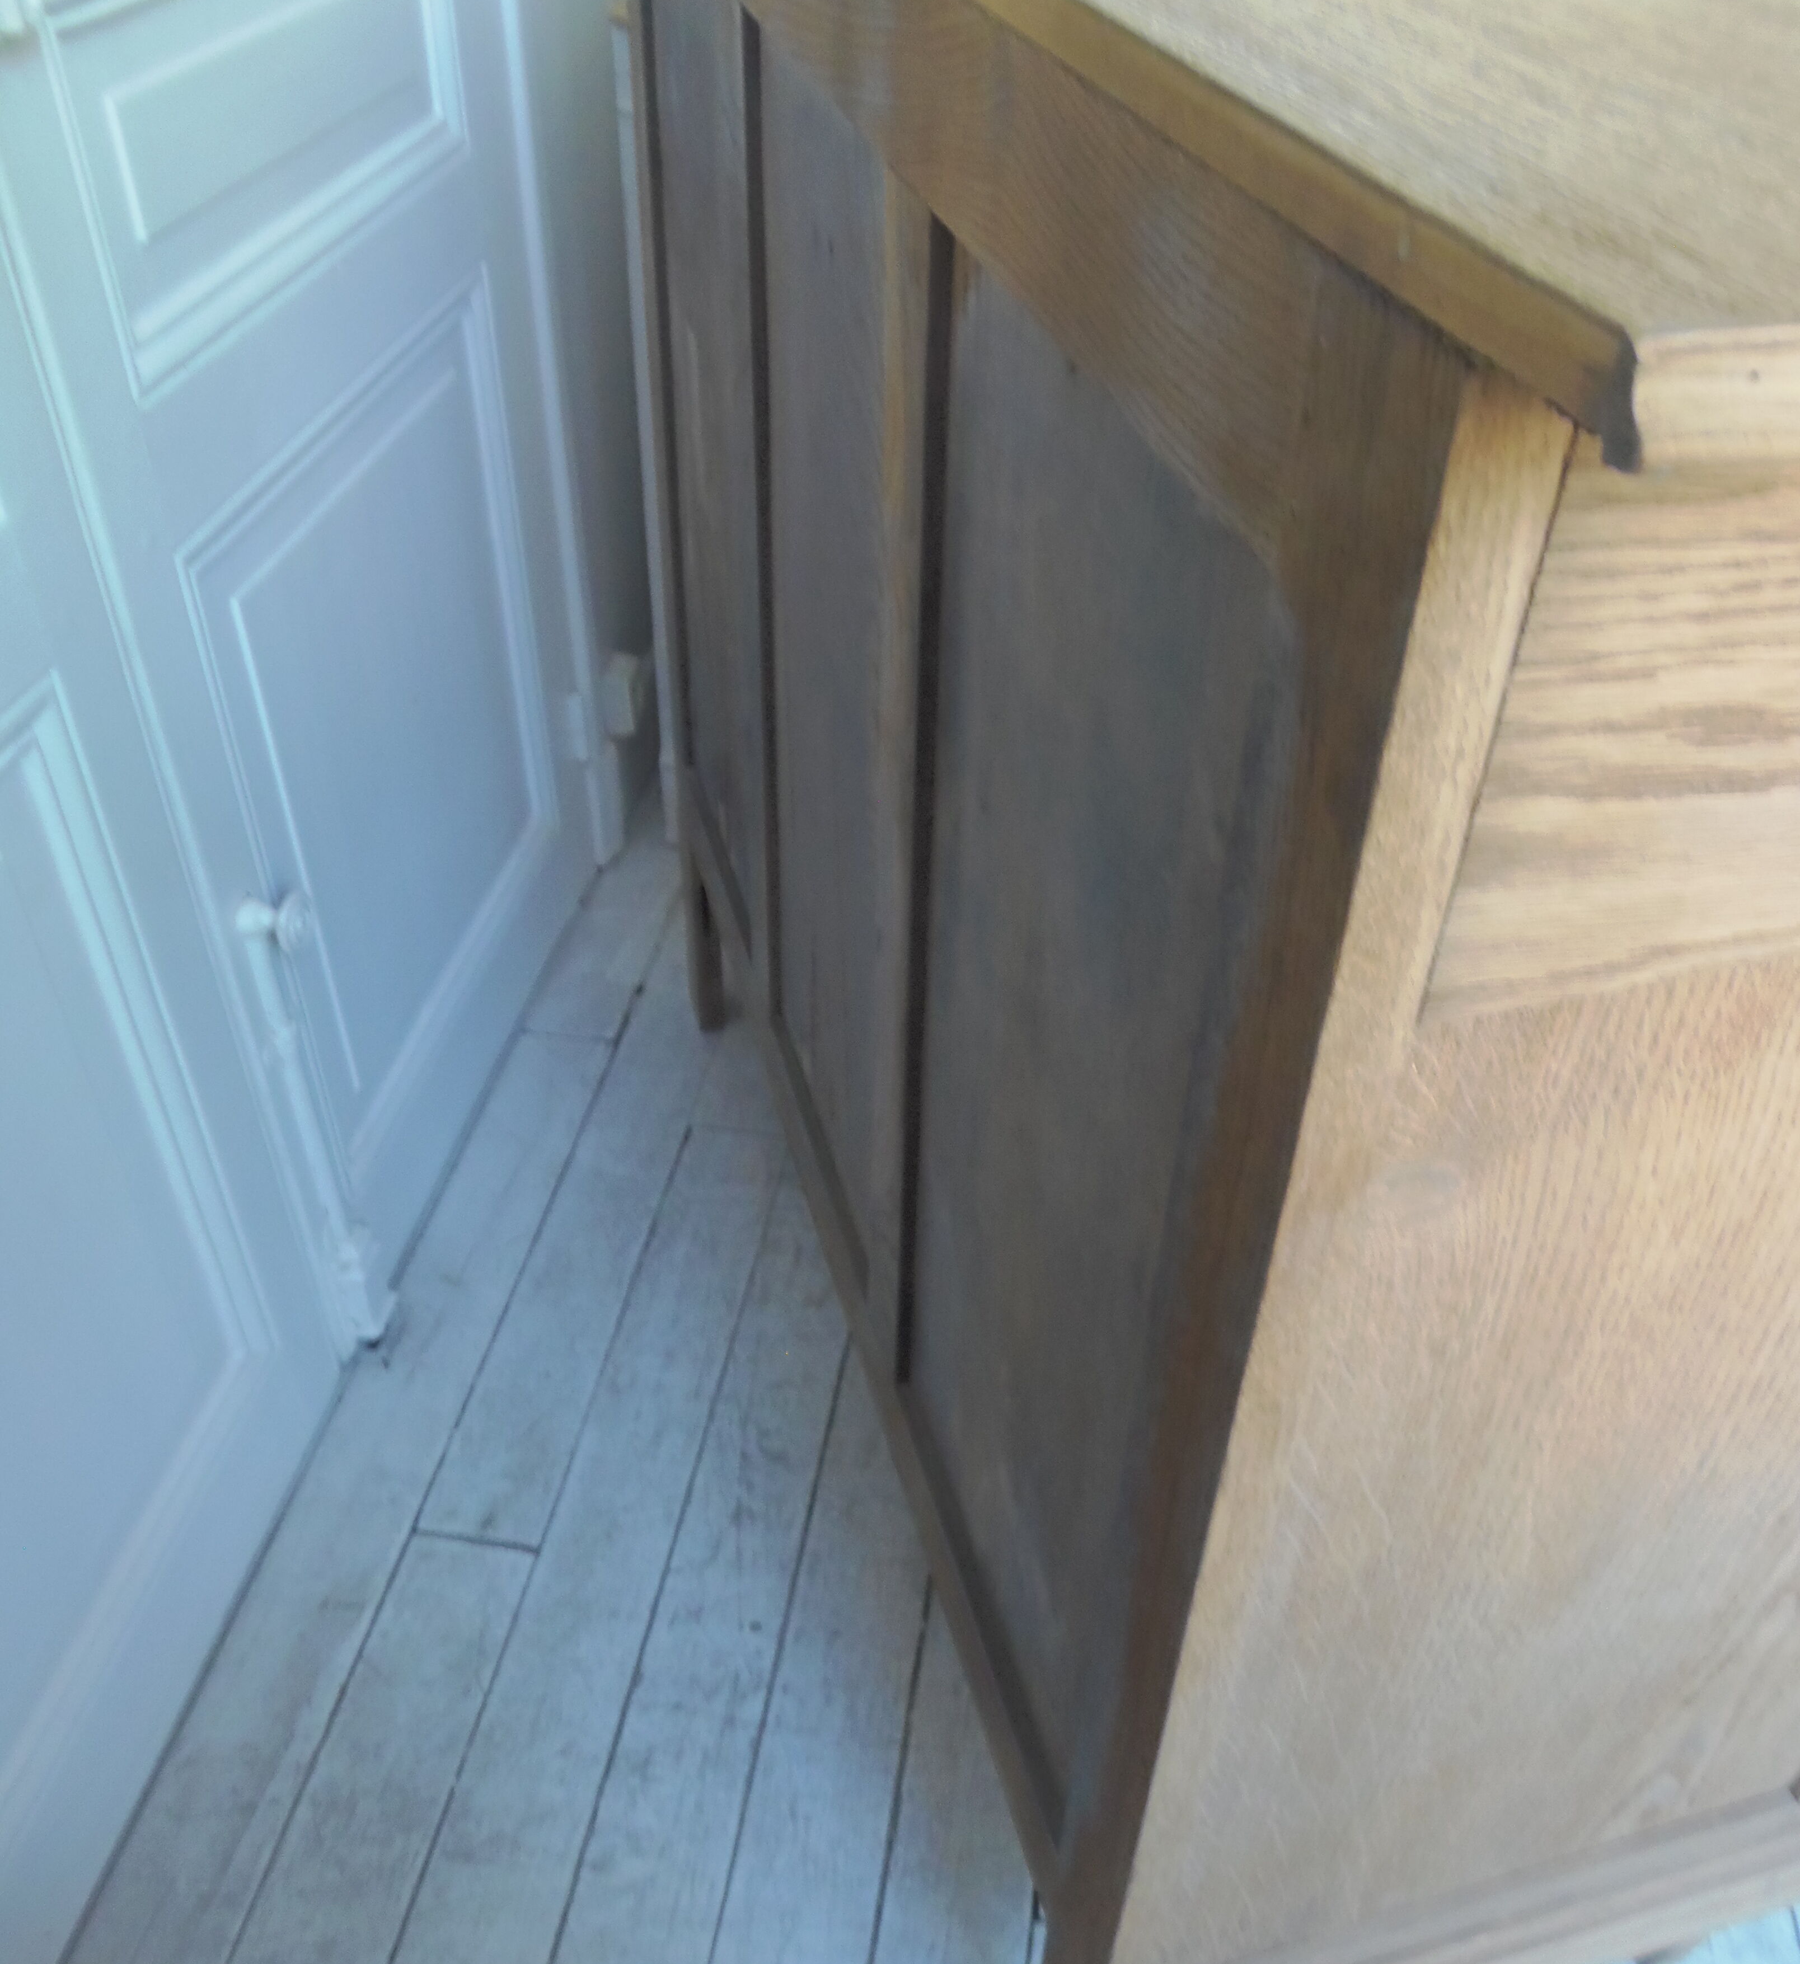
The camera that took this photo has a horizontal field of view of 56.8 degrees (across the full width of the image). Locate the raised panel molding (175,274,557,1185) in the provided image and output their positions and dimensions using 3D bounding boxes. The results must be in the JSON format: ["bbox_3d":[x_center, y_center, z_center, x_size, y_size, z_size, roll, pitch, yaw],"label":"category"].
[{"bbox_3d":[-0.374,-0.205,1.311,0.025,0.532,0.516,7,41,5],"label":"raised panel molding"}]

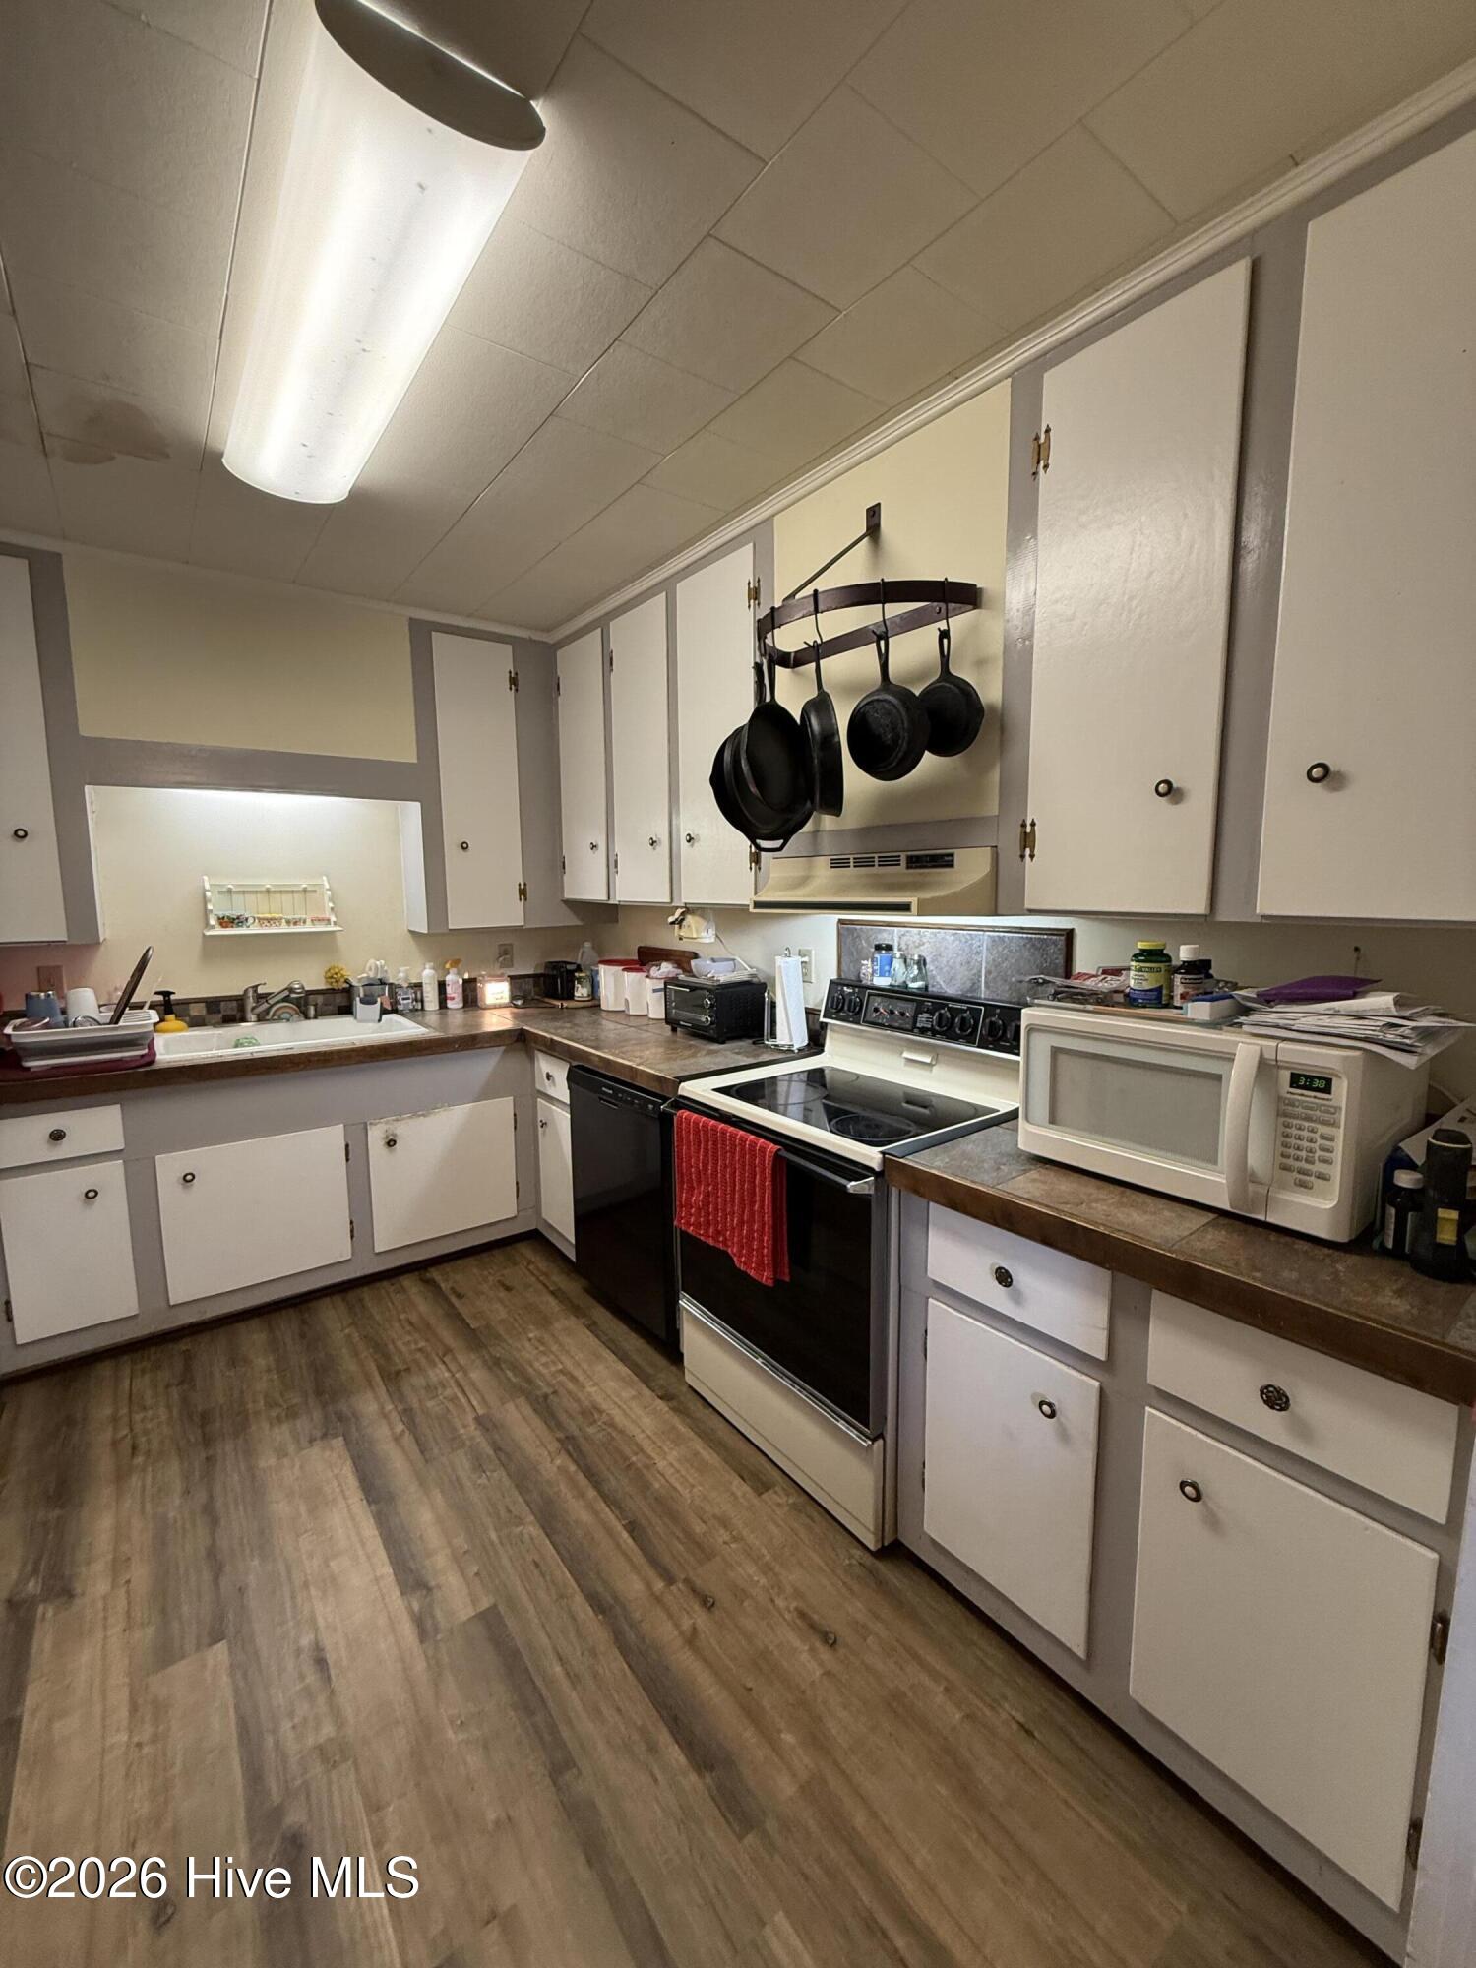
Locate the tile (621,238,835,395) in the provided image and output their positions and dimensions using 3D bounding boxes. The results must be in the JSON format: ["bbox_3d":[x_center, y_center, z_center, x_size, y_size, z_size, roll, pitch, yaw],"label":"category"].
[{"bbox_3d":[-0.018,-1.241,1.490,0.306,0.020,0.307,-6,9,-36],"label":"tile"}]

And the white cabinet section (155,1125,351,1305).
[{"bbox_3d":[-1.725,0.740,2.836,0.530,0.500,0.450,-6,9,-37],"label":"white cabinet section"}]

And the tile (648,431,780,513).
[{"bbox_3d":[-0.050,-1.307,2.030,0.294,0.020,0.303,-6,9,-36],"label":"tile"}]

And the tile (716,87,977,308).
[{"bbox_3d":[0.163,-1.221,1.262,0.305,0.018,0.305,-6,9,-37],"label":"tile"}]

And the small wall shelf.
[{"bbox_3d":[-1.766,-0.302,3.012,0.455,0.210,0.120,-6,9,-37],"label":"small wall shelf"}]

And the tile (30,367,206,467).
[{"bbox_3d":[-1.375,-1.264,1.780,0.306,0.020,0.302,-6,9,-36],"label":"tile"}]

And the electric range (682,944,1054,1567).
[{"bbox_3d":[0.312,0.602,2.124,0.665,1.155,0.755,-6,9,-37],"label":"electric range"}]

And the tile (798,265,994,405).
[{"bbox_3d":[0.315,-1.251,1.546,0.294,0.020,0.298,-6,9,-36],"label":"tile"}]

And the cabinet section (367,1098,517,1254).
[{"bbox_3d":[-1.237,0.682,3.176,0.522,0.480,0.500,-6,9,-36],"label":"cabinet section"}]

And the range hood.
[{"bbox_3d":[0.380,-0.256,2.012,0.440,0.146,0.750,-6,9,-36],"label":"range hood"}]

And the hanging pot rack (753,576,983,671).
[{"bbox_3d":[0.219,-0.834,1.827,0.255,0.050,0.605,-6,9,-36],"label":"hanging pot rack"}]

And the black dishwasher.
[{"bbox_3d":[-0.179,0.693,2.757,0.580,0.825,0.610,-6,9,-37],"label":"black dishwasher"}]

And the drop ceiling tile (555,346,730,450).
[{"bbox_3d":[-0.206,-1.277,1.747,0.305,0.018,0.305,-6,9,-37],"label":"drop ceiling tile"}]

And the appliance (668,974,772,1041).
[{"bbox_3d":[-0.092,0.093,2.938,0.230,0.200,0.370,-5,8,-33],"label":"appliance"}]

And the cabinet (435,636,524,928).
[{"bbox_3d":[-1.124,-0.814,3.341,0.325,1.150,0.310,-6,9,-37],"label":"cabinet"}]

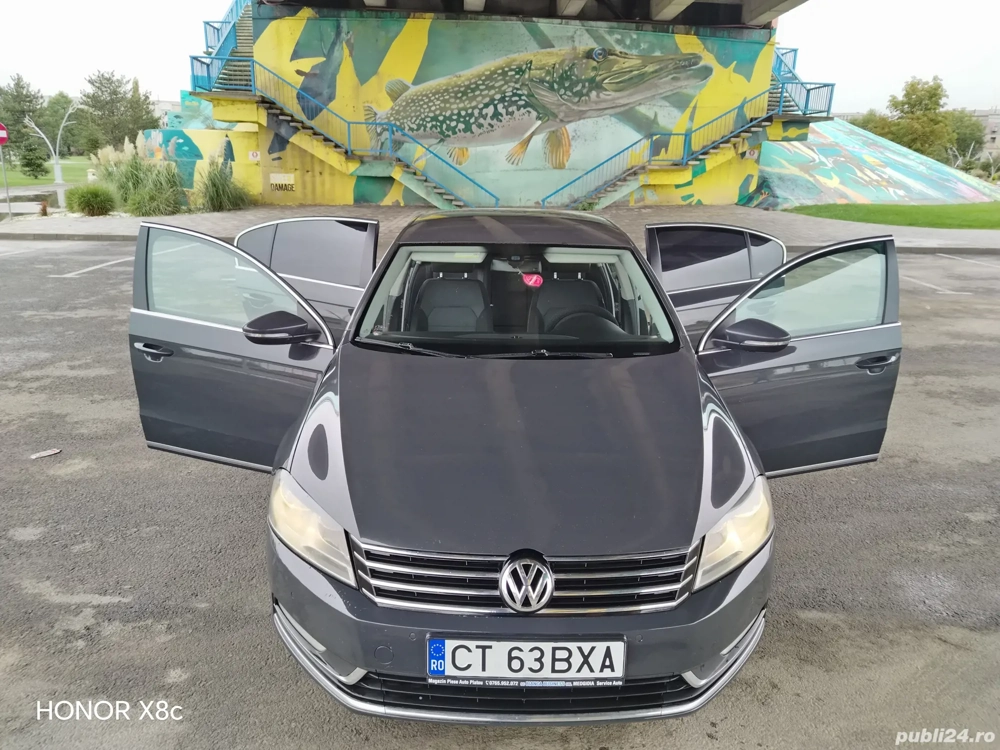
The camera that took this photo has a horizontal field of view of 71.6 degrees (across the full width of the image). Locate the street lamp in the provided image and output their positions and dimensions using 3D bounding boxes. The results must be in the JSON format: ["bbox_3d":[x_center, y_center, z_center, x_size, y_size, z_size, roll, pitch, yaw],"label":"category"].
[{"bbox_3d":[-22.619,-11.789,35.206,2.648,4.035,0.800,-9,20,-30],"label":"street lamp"}]

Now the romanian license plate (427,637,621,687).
[{"bbox_3d":[0.071,0.761,1.836,0.530,0.132,0.020,1,17,0],"label":"romanian license plate"}]

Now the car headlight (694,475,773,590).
[{"bbox_3d":[0.722,0.465,2.127,0.360,0.210,0.410,1,17,0],"label":"car headlight"}]

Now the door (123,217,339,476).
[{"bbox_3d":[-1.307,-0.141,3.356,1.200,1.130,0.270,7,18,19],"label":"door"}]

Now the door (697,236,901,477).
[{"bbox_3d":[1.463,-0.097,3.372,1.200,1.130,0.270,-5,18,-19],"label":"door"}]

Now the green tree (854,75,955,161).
[{"bbox_3d":[28.420,-16.932,49.038,6.732,7.707,6.732,10,19,27],"label":"green tree"}]

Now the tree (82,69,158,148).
[{"bbox_3d":[-35.065,-23.958,63.955,6.534,7.631,6.534,-8,19,-26],"label":"tree"}]

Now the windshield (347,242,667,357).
[{"bbox_3d":[0.083,-0.358,3.159,1.460,0.190,0.940,1,47,0],"label":"windshield"}]

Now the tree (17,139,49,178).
[{"bbox_3d":[-27.771,-12.852,41.186,1.646,2.275,1.646,-10,20,-31],"label":"tree"}]

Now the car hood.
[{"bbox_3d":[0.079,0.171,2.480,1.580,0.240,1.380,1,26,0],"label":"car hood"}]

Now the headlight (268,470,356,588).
[{"bbox_3d":[-0.568,0.445,2.119,0.360,0.210,0.410,1,17,0],"label":"headlight"}]

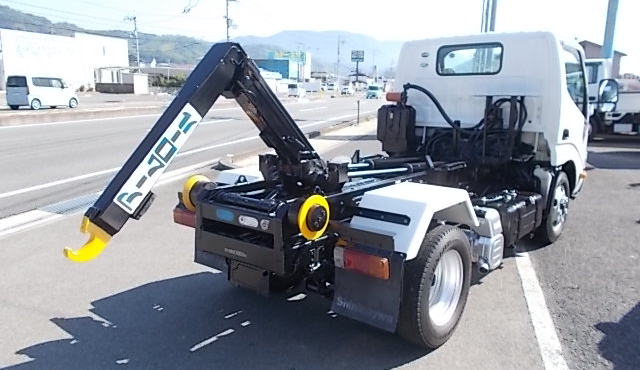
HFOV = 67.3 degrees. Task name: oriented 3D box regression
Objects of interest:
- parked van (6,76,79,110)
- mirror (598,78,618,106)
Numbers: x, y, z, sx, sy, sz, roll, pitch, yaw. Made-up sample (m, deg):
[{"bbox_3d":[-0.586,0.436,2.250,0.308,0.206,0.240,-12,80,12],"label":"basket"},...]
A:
[{"bbox_3d":[-15.600,-5.250,27.200,1.475,1.730,3.395,4,12,20],"label":"parked van"},{"bbox_3d":[2.893,-0.938,4.825,0.190,0.290,0.100,9,14,39],"label":"mirror"}]

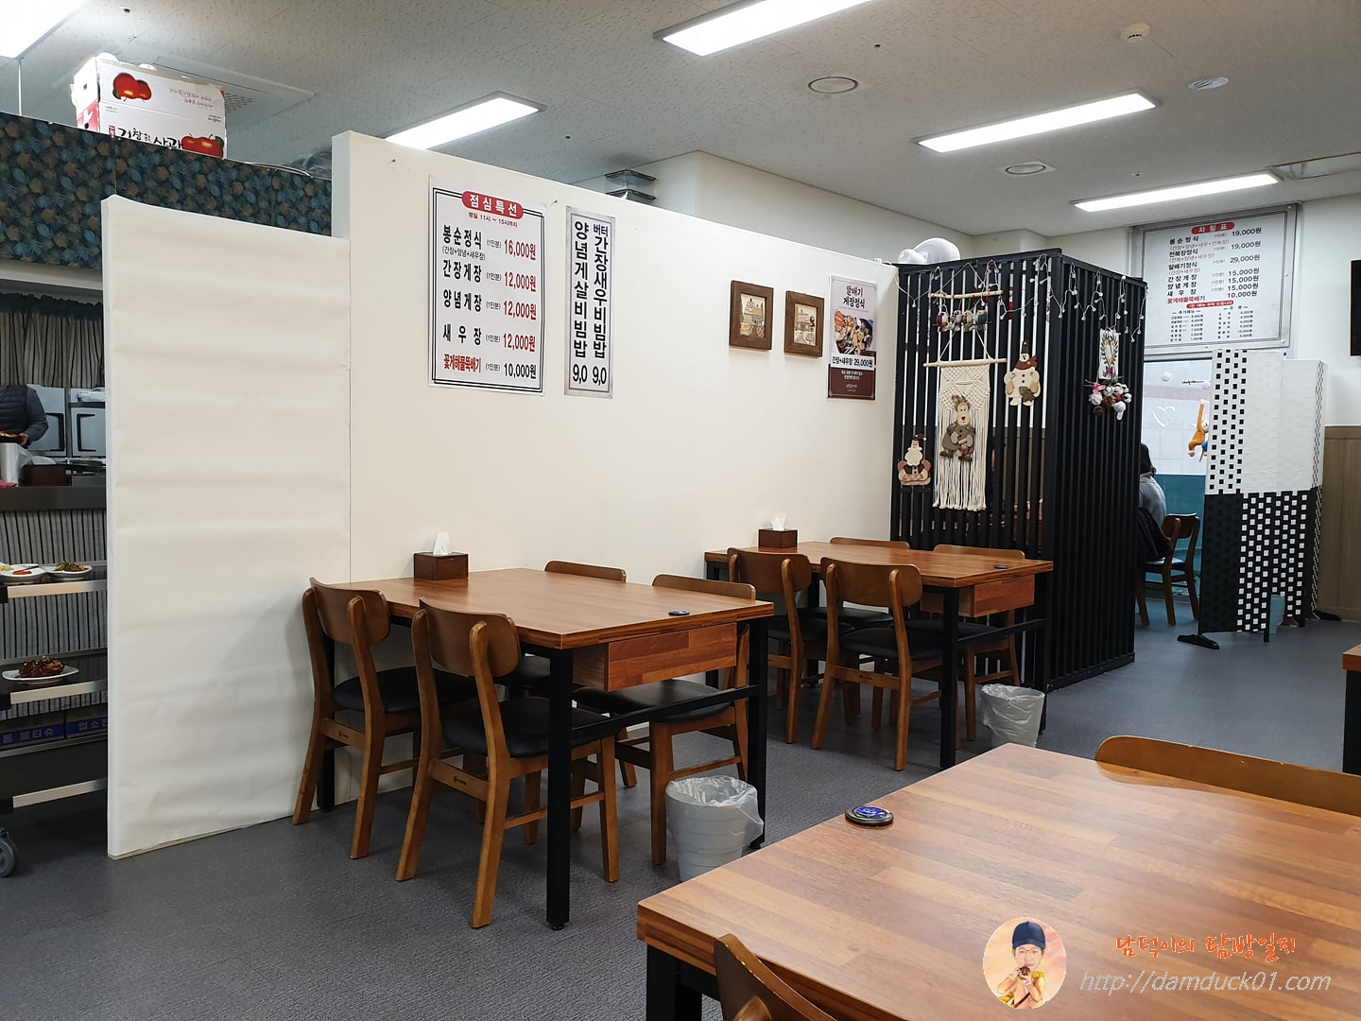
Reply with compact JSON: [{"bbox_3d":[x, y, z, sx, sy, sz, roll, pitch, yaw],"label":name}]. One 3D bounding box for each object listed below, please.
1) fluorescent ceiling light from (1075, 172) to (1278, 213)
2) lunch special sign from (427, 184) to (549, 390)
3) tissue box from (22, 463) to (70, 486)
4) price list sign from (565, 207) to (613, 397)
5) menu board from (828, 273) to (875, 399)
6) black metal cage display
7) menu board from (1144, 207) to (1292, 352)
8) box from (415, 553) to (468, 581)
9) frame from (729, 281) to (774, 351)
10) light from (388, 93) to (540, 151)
[{"bbox_3d":[3.435,-2.205,7.126,1.280,0.040,0.290,4,5,44],"label":"fluorescent ceiling light"},{"bbox_3d":[-0.681,-0.787,3.678,0.010,0.717,0.508,4,5,44],"label":"lunch special sign"},{"bbox_3d":[-2.338,-0.134,3.751,0.127,0.079,0.123,4,5,44],"label":"tissue box"},{"bbox_3d":[-0.350,-0.804,3.981,0.009,0.710,0.250,4,5,44],"label":"price list sign"},{"bbox_3d":[0.892,-0.887,5.277,0.012,0.600,0.420,4,5,44],"label":"menu board"},{"bbox_3d":[1.901,-0.217,5.704,0.886,2.165,1.205,4,4,43],"label":"black metal cage display"},{"bbox_3d":[4.126,-1.761,7.973,1.125,1.031,0.040,4,4,43],"label":"menu board"},{"bbox_3d":[-0.807,0.190,3.466,0.123,0.079,0.127,4,5,44],"label":"box"},{"bbox_3d":[0.329,-0.887,4.689,0.025,0.289,0.288,4,5,44],"label":"frame"},{"bbox_3d":[-1.297,-2.190,5.850,1.280,0.040,0.290,4,5,44],"label":"light"}]

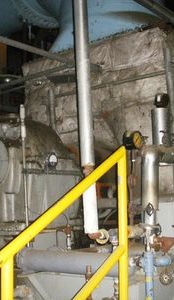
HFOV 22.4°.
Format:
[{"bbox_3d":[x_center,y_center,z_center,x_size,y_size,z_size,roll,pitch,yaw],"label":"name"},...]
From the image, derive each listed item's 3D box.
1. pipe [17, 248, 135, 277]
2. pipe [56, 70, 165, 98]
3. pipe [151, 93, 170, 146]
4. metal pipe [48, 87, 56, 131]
[{"bbox_3d":[-0.128,0.901,3.579,1.155,0.177,0.177,-7,-7,35],"label":"pipe"},{"bbox_3d":[0.229,-0.780,5.351,1.584,0.033,0.033,-7,-7,35],"label":"pipe"},{"bbox_3d":[0.569,-0.242,3.472,0.125,0.416,0.125,-2,-6,0],"label":"pipe"},{"bbox_3d":[-0.460,-0.539,5.830,0.070,0.567,0.070,-2,-6,0],"label":"metal pipe"}]

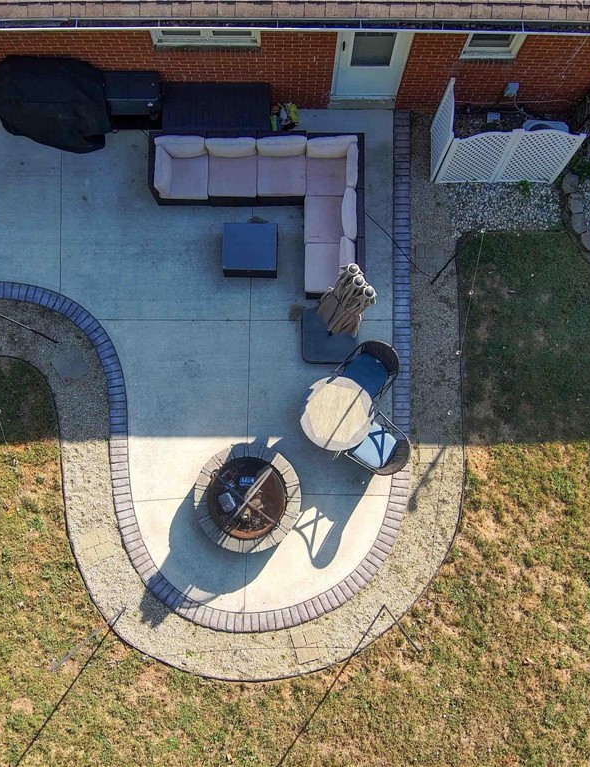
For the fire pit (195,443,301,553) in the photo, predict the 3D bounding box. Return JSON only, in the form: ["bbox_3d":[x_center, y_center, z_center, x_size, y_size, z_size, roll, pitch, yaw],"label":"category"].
[{"bbox_3d":[-0.591,1.471,8.061,1.370,0.340,1.370,1,82,0],"label":"fire pit"}]

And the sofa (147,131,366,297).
[{"bbox_3d":[-0.510,-2.265,8.408,2.870,0.630,2.120,1,82,0],"label":"sofa"}]

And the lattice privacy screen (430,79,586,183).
[{"bbox_3d":[2.784,-3.311,8.235,1.740,1.200,0.820,1,82,0],"label":"lattice privacy screen"}]

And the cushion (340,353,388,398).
[{"bbox_3d":[0.892,-0.102,7.981,0.480,0.070,0.460,39,84,5],"label":"cushion"}]

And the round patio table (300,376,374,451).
[{"bbox_3d":[0.517,0.415,7.996,0.920,0.730,0.920,1,82,0],"label":"round patio table"}]

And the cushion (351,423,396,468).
[{"bbox_3d":[0.997,0.792,7.862,0.460,0.070,0.480,32,84,4],"label":"cushion"}]

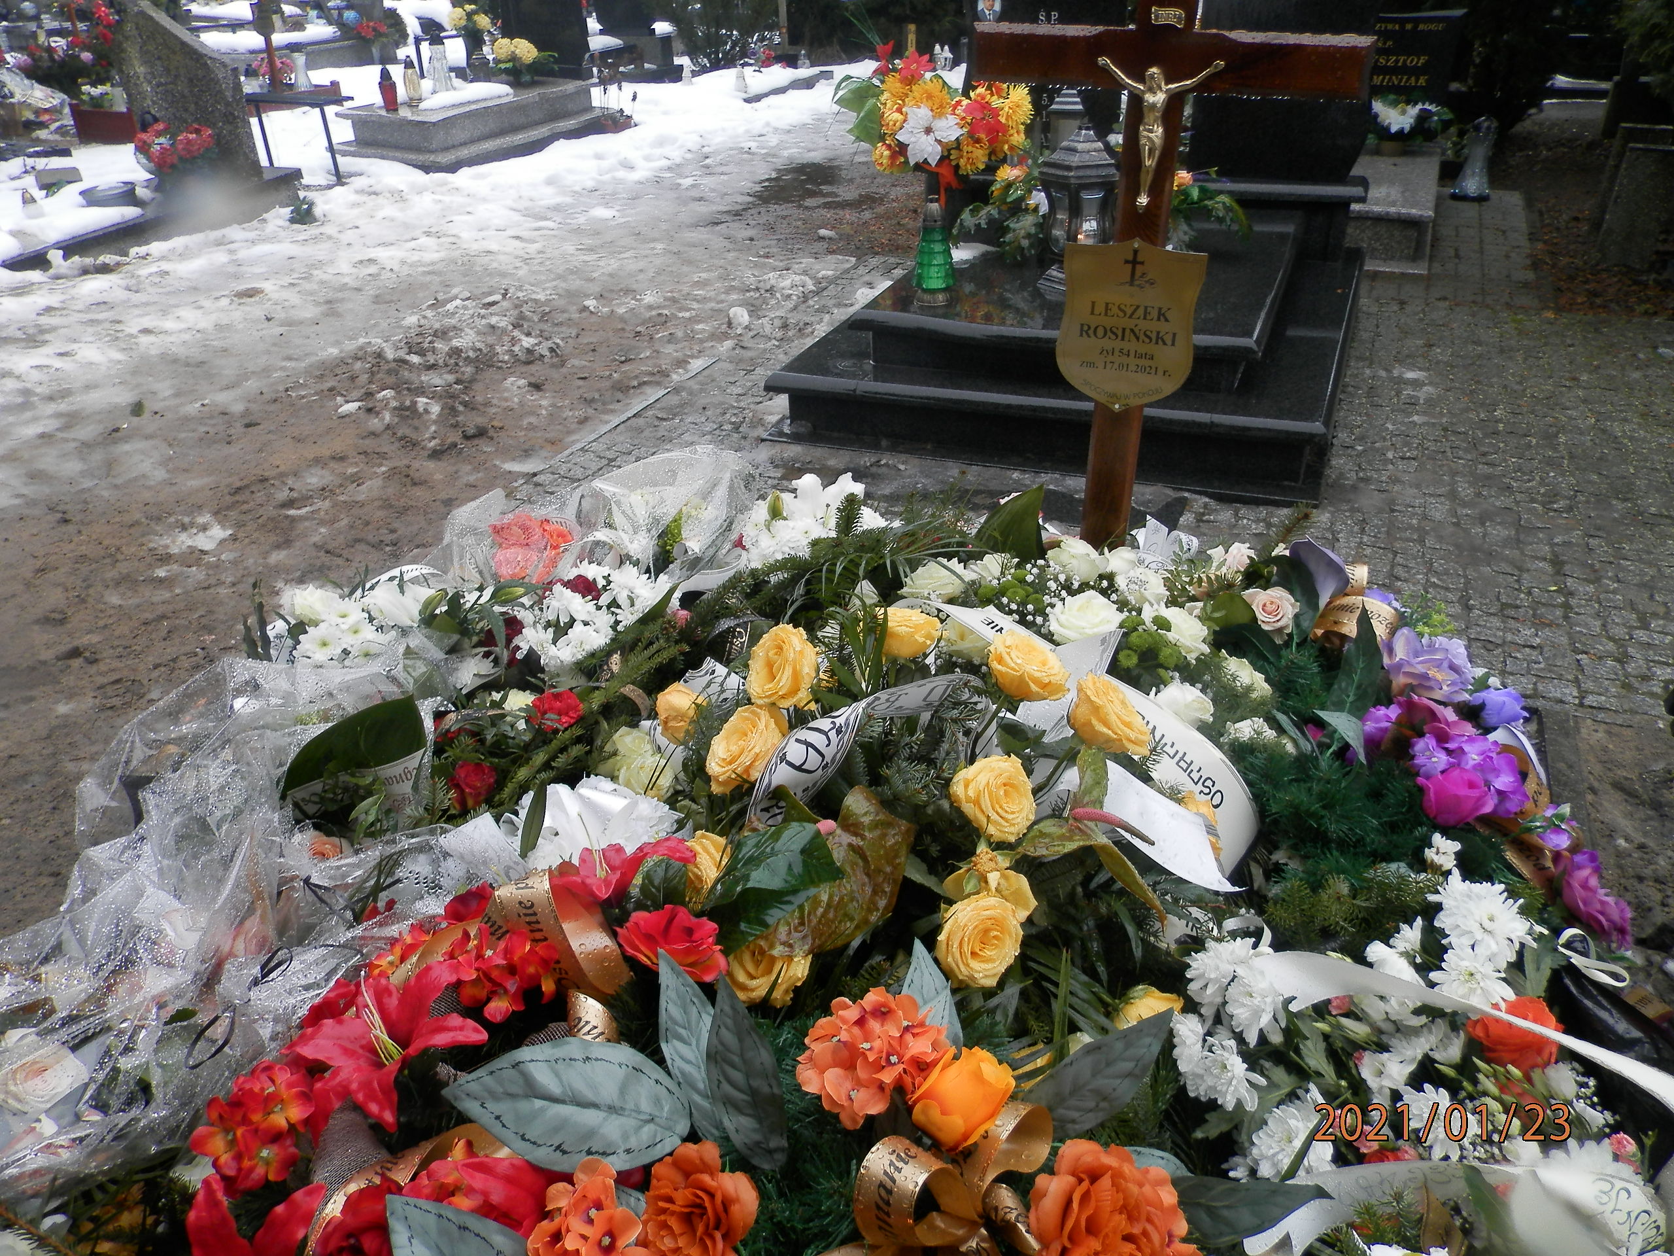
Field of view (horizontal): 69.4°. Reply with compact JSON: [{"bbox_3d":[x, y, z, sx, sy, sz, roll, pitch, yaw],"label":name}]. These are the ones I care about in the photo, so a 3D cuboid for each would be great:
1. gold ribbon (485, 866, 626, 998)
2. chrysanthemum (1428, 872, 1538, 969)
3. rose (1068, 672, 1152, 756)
[{"bbox_3d":[-0.233,0.253,1.000,0.110,0.078,0.078,-10,32,-11],"label":"gold ribbon"},{"bbox_3d":[0.556,0.251,1.040,0.090,0.055,0.088,-8,58,13],"label":"chrysanthemum"},{"bbox_3d":[0.302,0.096,1.340,0.090,0.082,0.090,4,32,13],"label":"rose"}]

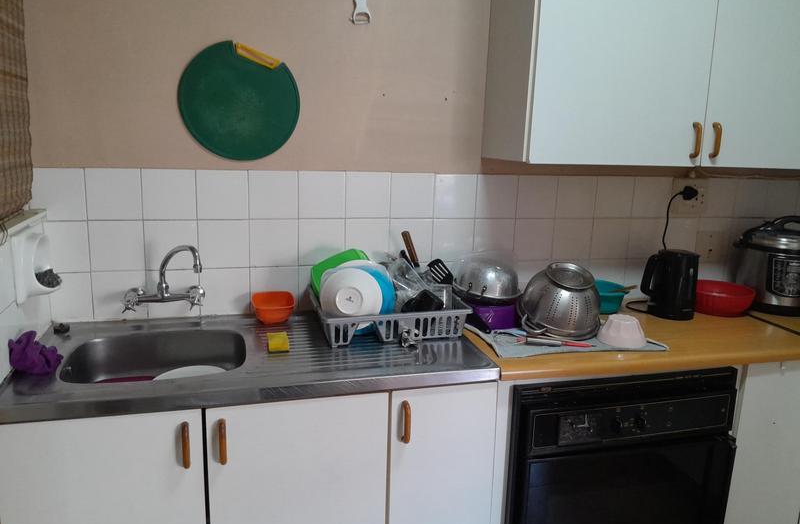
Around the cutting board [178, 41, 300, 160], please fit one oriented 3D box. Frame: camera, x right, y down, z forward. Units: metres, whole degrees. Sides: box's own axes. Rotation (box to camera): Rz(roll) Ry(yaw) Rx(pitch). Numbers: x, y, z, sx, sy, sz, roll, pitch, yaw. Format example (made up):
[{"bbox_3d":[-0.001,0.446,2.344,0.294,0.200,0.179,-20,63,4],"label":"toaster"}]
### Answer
[{"bbox_3d":[-0.469,-0.473,1.774,0.348,0.343,0.013,-1,11,-15],"label":"cutting board"}]

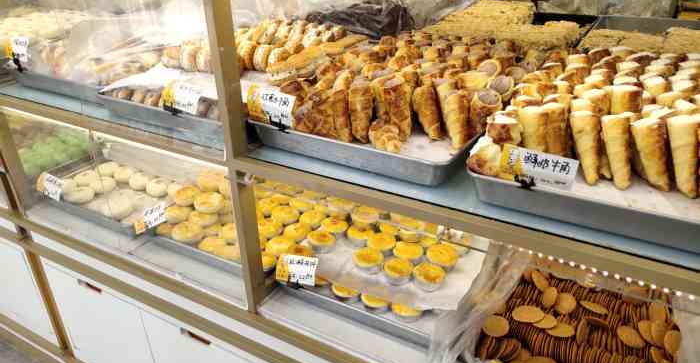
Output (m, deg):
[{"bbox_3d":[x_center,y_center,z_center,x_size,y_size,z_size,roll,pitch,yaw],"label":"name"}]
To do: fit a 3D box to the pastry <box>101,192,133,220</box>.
[{"bbox_3d":[-0.659,0.068,1.661,0.083,0.058,0.083,-2,27,1],"label":"pastry"}]

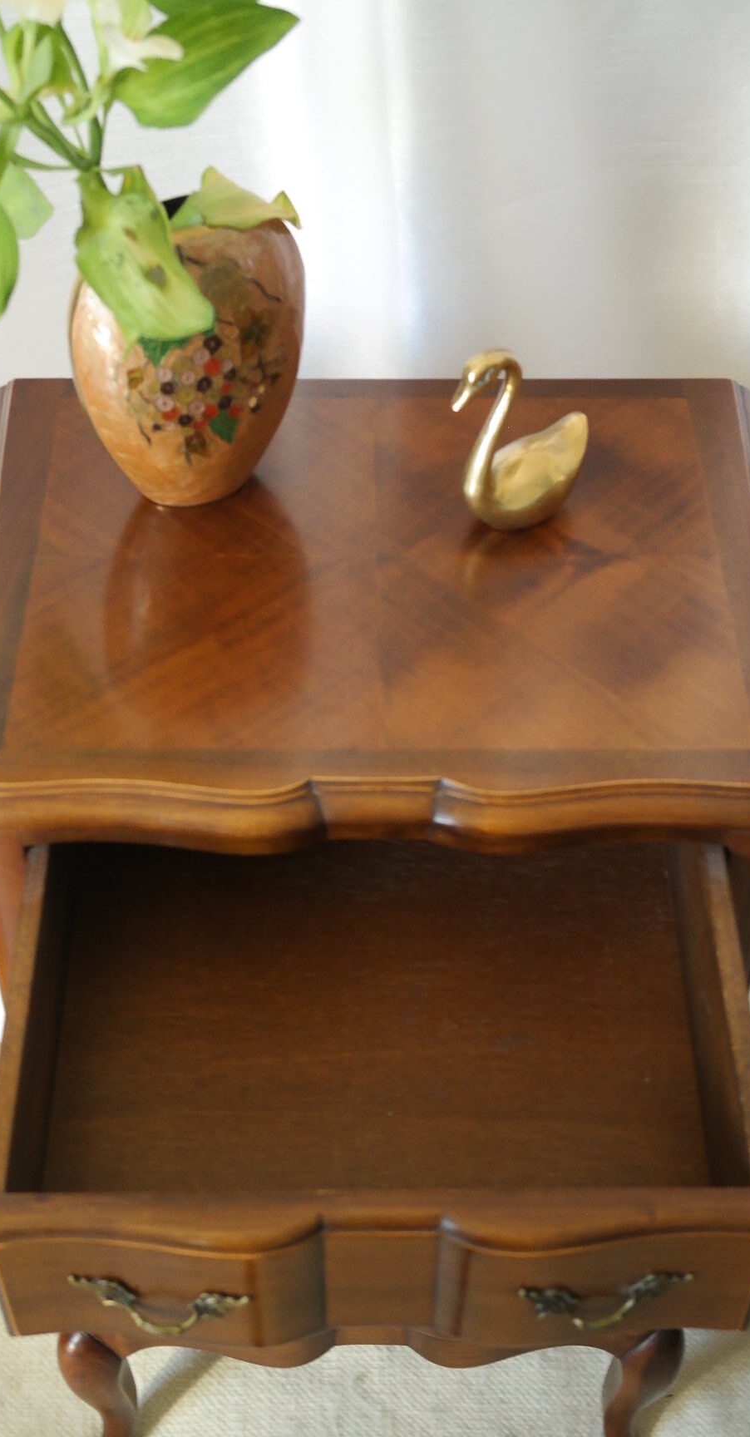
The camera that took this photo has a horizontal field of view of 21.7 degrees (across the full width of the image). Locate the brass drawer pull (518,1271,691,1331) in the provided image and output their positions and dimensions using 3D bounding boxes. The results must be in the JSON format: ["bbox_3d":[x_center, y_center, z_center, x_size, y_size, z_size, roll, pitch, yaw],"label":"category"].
[{"bbox_3d":[0.101,0.255,0.847,0.076,0.027,0.016,-5,48,-6],"label":"brass drawer pull"}]

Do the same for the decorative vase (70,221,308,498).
[{"bbox_3d":[-0.093,-0.186,1.004,0.125,0.175,0.072,-18,51,-16],"label":"decorative vase"}]

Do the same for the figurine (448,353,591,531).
[{"bbox_3d":[0.076,-0.145,1.010,0.072,0.113,0.045,-5,48,-5],"label":"figurine"}]

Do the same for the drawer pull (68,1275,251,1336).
[{"bbox_3d":[-0.093,0.256,0.844,0.077,0.027,0.016,5,48,3],"label":"drawer pull"}]

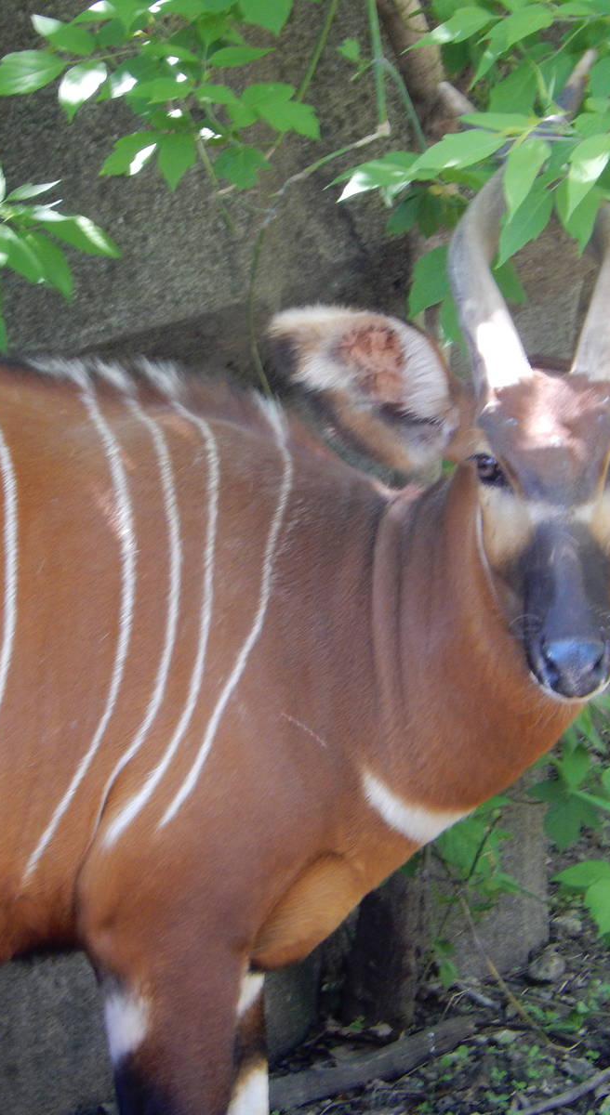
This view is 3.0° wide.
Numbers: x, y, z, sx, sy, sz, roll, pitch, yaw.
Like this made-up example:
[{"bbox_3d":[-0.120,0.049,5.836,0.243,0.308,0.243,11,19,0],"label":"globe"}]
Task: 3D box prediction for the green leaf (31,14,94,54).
[{"bbox_3d":[-0.249,-0.538,11.800,0.065,0.041,0.030,0,9,0],"label":"green leaf"}]

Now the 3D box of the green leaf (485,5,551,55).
[{"bbox_3d":[0.218,-0.538,11.700,0.083,0.016,0.043,-28,49,-15],"label":"green leaf"}]

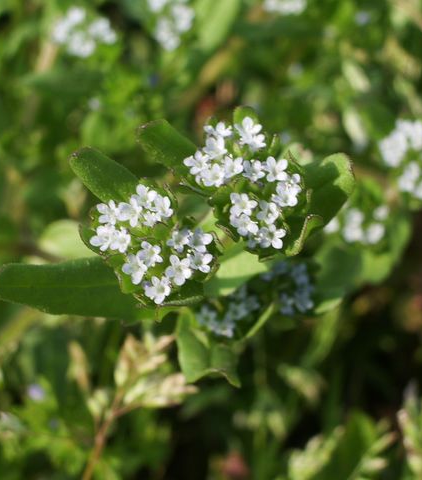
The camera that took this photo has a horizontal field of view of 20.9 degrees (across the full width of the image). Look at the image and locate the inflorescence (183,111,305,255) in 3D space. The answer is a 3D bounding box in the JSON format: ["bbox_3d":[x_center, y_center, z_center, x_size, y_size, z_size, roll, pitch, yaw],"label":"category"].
[{"bbox_3d":[0.004,-0.007,0.132,0.014,0.009,0.014,0,47,0],"label":"inflorescence"}]

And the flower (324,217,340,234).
[{"bbox_3d":[0.018,-0.002,0.175,0.002,0.001,0.002,0,47,0],"label":"flower"}]

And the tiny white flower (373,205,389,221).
[{"bbox_3d":[0.027,-0.004,0.179,0.002,0.001,0.002,0,47,0],"label":"tiny white flower"}]

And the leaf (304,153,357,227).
[{"bbox_3d":[0.014,-0.006,0.137,0.008,0.004,0.010,0,47,0],"label":"leaf"}]

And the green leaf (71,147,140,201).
[{"bbox_3d":[-0.012,-0.007,0.136,0.011,0.003,0.005,33,55,27],"label":"green leaf"}]

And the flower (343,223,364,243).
[{"bbox_3d":[0.022,-0.001,0.177,0.003,0.002,0.003,0,47,0],"label":"flower"}]

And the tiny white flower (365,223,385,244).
[{"bbox_3d":[0.026,-0.001,0.178,0.003,0.002,0.003,0,47,0],"label":"tiny white flower"}]

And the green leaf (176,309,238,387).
[{"bbox_3d":[0.000,0.013,0.142,0.008,0.004,0.009,0,47,0],"label":"green leaf"}]

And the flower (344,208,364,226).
[{"bbox_3d":[0.022,-0.003,0.178,0.003,0.001,0.003,0,47,0],"label":"flower"}]

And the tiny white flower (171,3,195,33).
[{"bbox_3d":[-0.005,-0.038,0.195,0.004,0.003,0.004,0,47,0],"label":"tiny white flower"}]

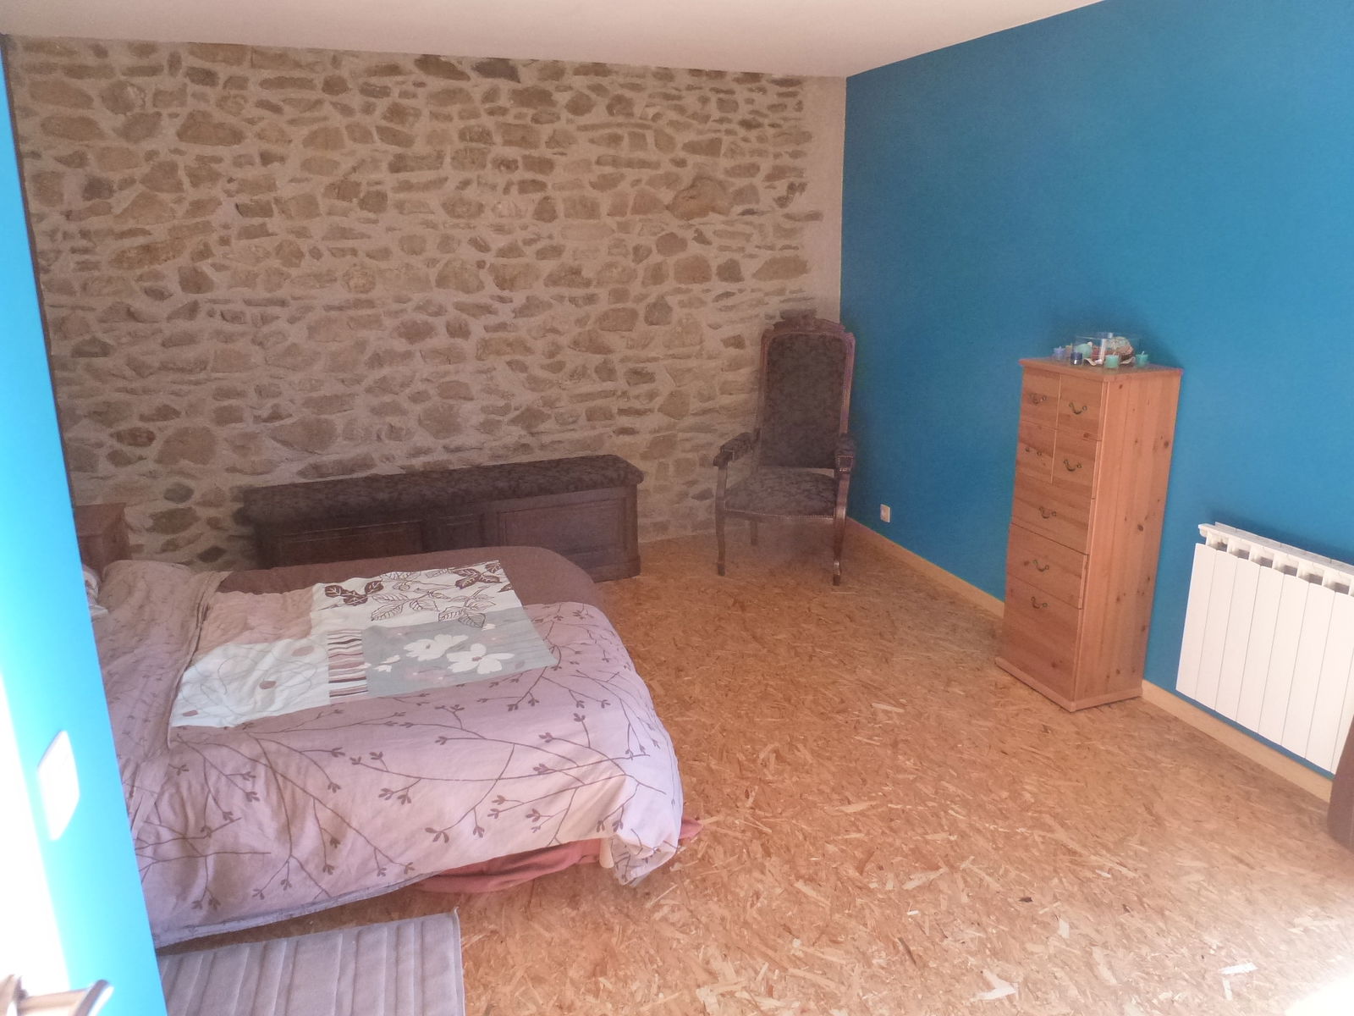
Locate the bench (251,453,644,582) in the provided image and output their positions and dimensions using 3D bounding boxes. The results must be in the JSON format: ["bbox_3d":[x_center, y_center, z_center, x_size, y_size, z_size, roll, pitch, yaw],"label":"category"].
[{"bbox_3d":[-1.100,0.143,4.648,1.821,0.530,0.470,-7,18,-19],"label":"bench"}]

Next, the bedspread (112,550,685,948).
[{"bbox_3d":[-1.078,0.642,2.952,1.813,0.513,1.556,-7,18,-19],"label":"bedspread"}]

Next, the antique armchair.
[{"bbox_3d":[0.594,-0.324,4.807,0.675,1.248,0.735,4,17,16],"label":"antique armchair"}]

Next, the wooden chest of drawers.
[{"bbox_3d":[1.483,0.080,3.446,0.332,1.211,0.438,-7,18,-19],"label":"wooden chest of drawers"}]

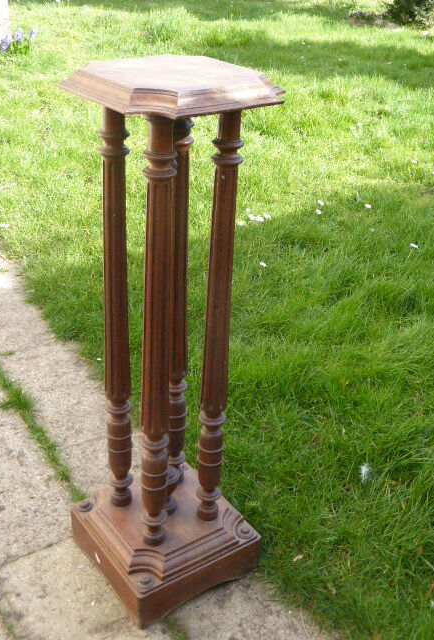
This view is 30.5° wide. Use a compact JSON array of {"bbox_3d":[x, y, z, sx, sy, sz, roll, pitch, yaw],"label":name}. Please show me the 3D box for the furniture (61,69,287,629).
[{"bbox_3d":[-0.097,0.064,1.582,0.320,1.090,0.320,-18,35,-33],"label":"furniture"}]

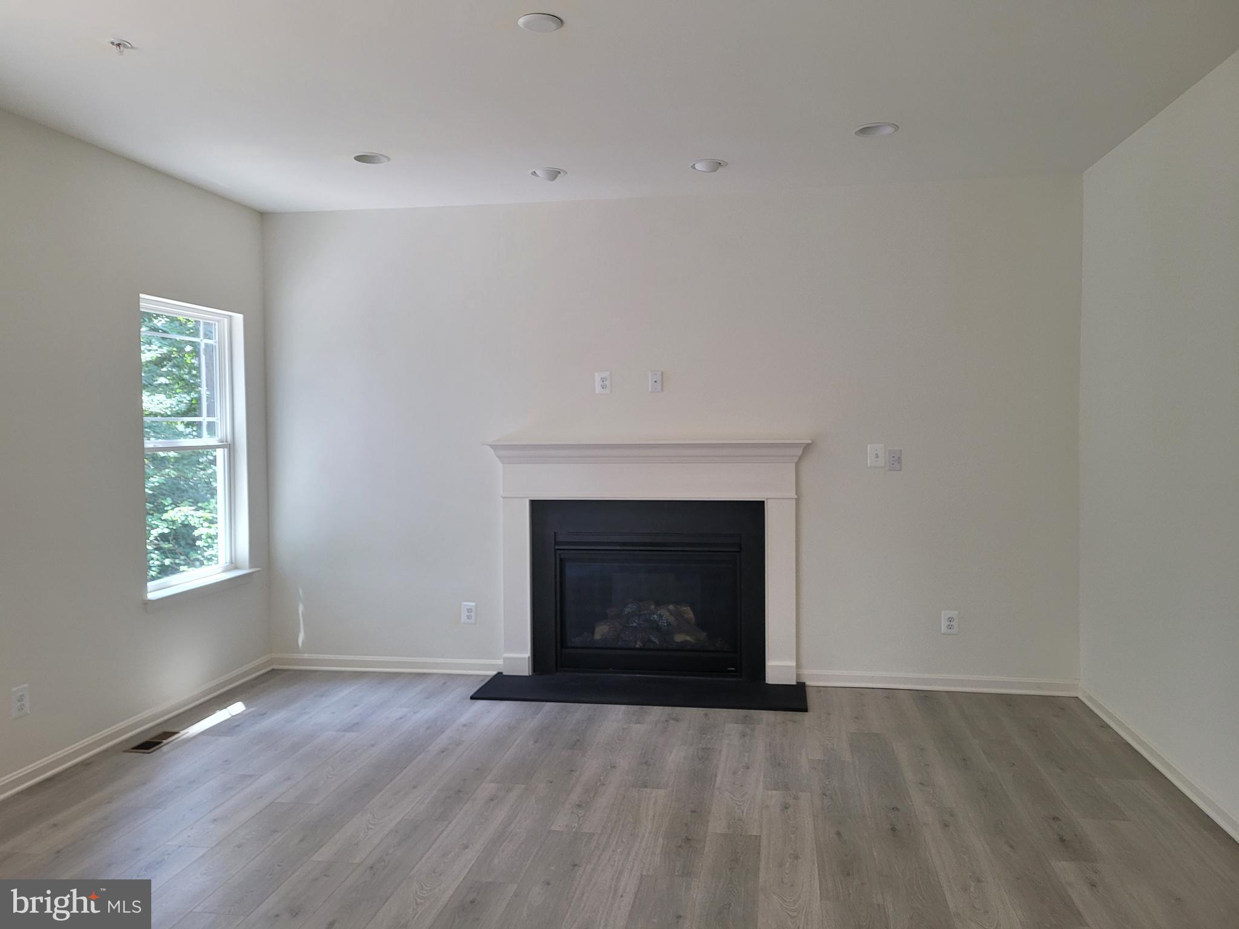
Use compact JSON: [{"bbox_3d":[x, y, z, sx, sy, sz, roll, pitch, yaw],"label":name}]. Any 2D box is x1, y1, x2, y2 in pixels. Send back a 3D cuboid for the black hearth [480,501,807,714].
[{"bbox_3d":[0.111,0.732,5.064,1.779,1.031,0.485,0,2,9],"label":"black hearth"}]

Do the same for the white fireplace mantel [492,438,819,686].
[{"bbox_3d":[0.144,0.548,5.210,1.817,1.353,0.170,0,2,9],"label":"white fireplace mantel"}]

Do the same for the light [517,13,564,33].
[{"bbox_3d":[-0.247,-1.384,2.924,0.140,0.032,0.140,0,2,0],"label":"light"}]

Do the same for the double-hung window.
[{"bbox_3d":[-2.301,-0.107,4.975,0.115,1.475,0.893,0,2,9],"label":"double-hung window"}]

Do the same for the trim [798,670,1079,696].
[{"bbox_3d":[1.706,1.189,5.052,1.461,0.095,0.027,0,2,9],"label":"trim"}]

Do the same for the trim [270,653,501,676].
[{"bbox_3d":[-1.391,1.191,5.565,1.469,0.095,0.027,0,2,9],"label":"trim"}]

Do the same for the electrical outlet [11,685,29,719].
[{"bbox_3d":[-2.427,0.966,3.776,0.009,0.122,0.082,0,2,9],"label":"electrical outlet"}]

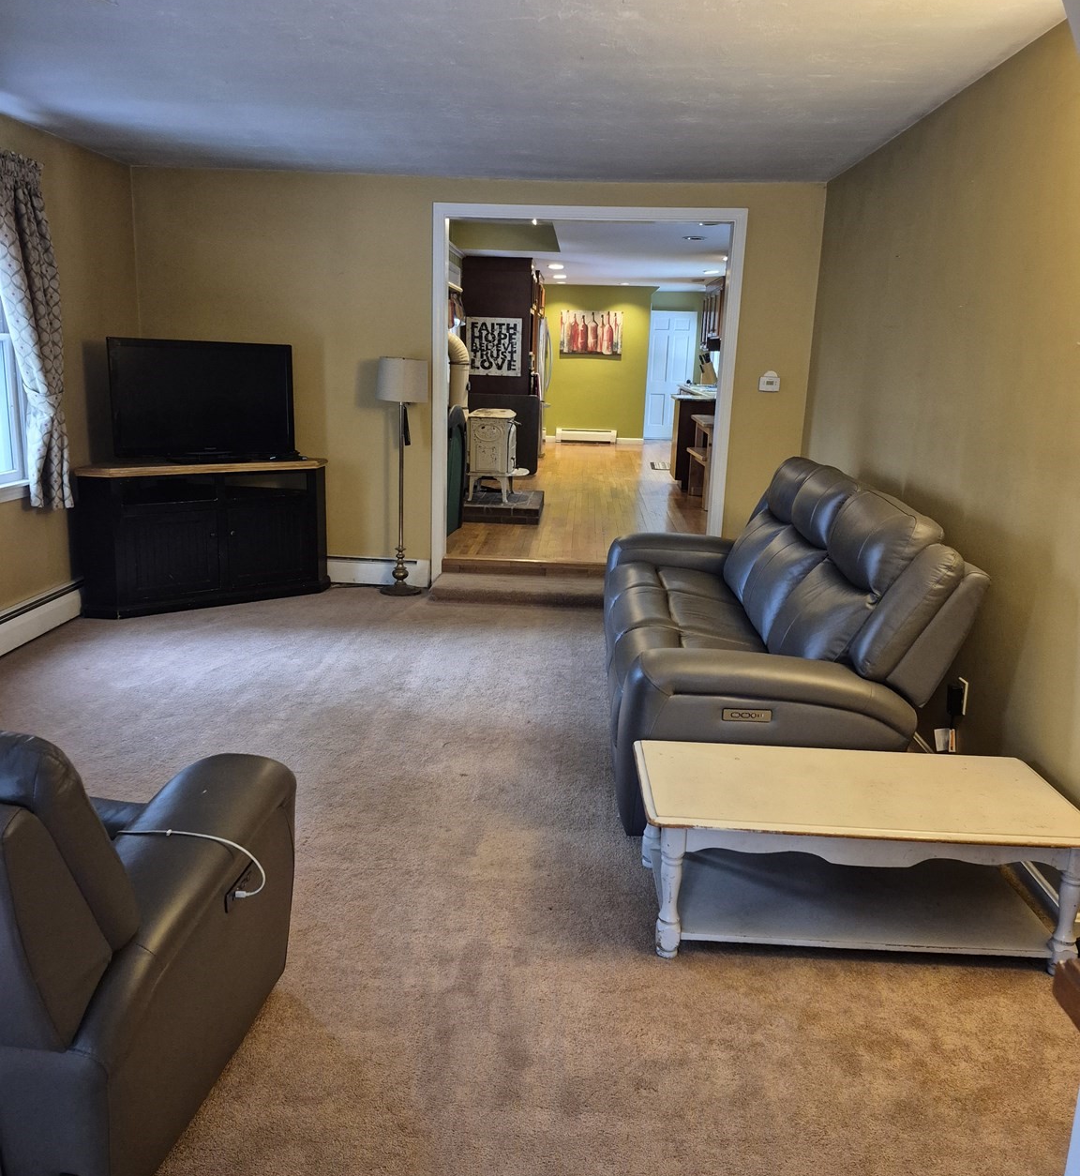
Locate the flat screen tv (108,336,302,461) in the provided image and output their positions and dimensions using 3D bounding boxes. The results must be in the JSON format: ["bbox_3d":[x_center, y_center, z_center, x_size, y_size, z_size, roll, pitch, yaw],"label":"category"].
[{"bbox_3d":[-2.003,-1.117,5.776,1.035,0.725,0.220,-6,16,-29],"label":"flat screen tv"}]

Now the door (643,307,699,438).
[{"bbox_3d":[2.097,-3.368,15.279,0.760,2.027,0.090,2,14,2],"label":"door"}]

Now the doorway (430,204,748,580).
[{"bbox_3d":[0.275,-1.216,6.283,1.952,2.400,0.150,2,14,2],"label":"doorway"}]

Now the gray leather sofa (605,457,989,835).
[{"bbox_3d":[0.910,0.093,4.221,1.130,1.075,2.180,2,14,2],"label":"gray leather sofa"}]

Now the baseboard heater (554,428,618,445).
[{"bbox_3d":[0.724,-2.333,14.713,0.919,0.207,0.080,2,14,2],"label":"baseboard heater"}]

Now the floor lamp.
[{"bbox_3d":[-0.885,-0.712,6.237,0.315,1.540,0.315,2,14,2],"label":"floor lamp"}]

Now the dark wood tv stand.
[{"bbox_3d":[-2.152,-0.390,6.165,1.470,0.875,0.660,-8,17,-33],"label":"dark wood tv stand"}]

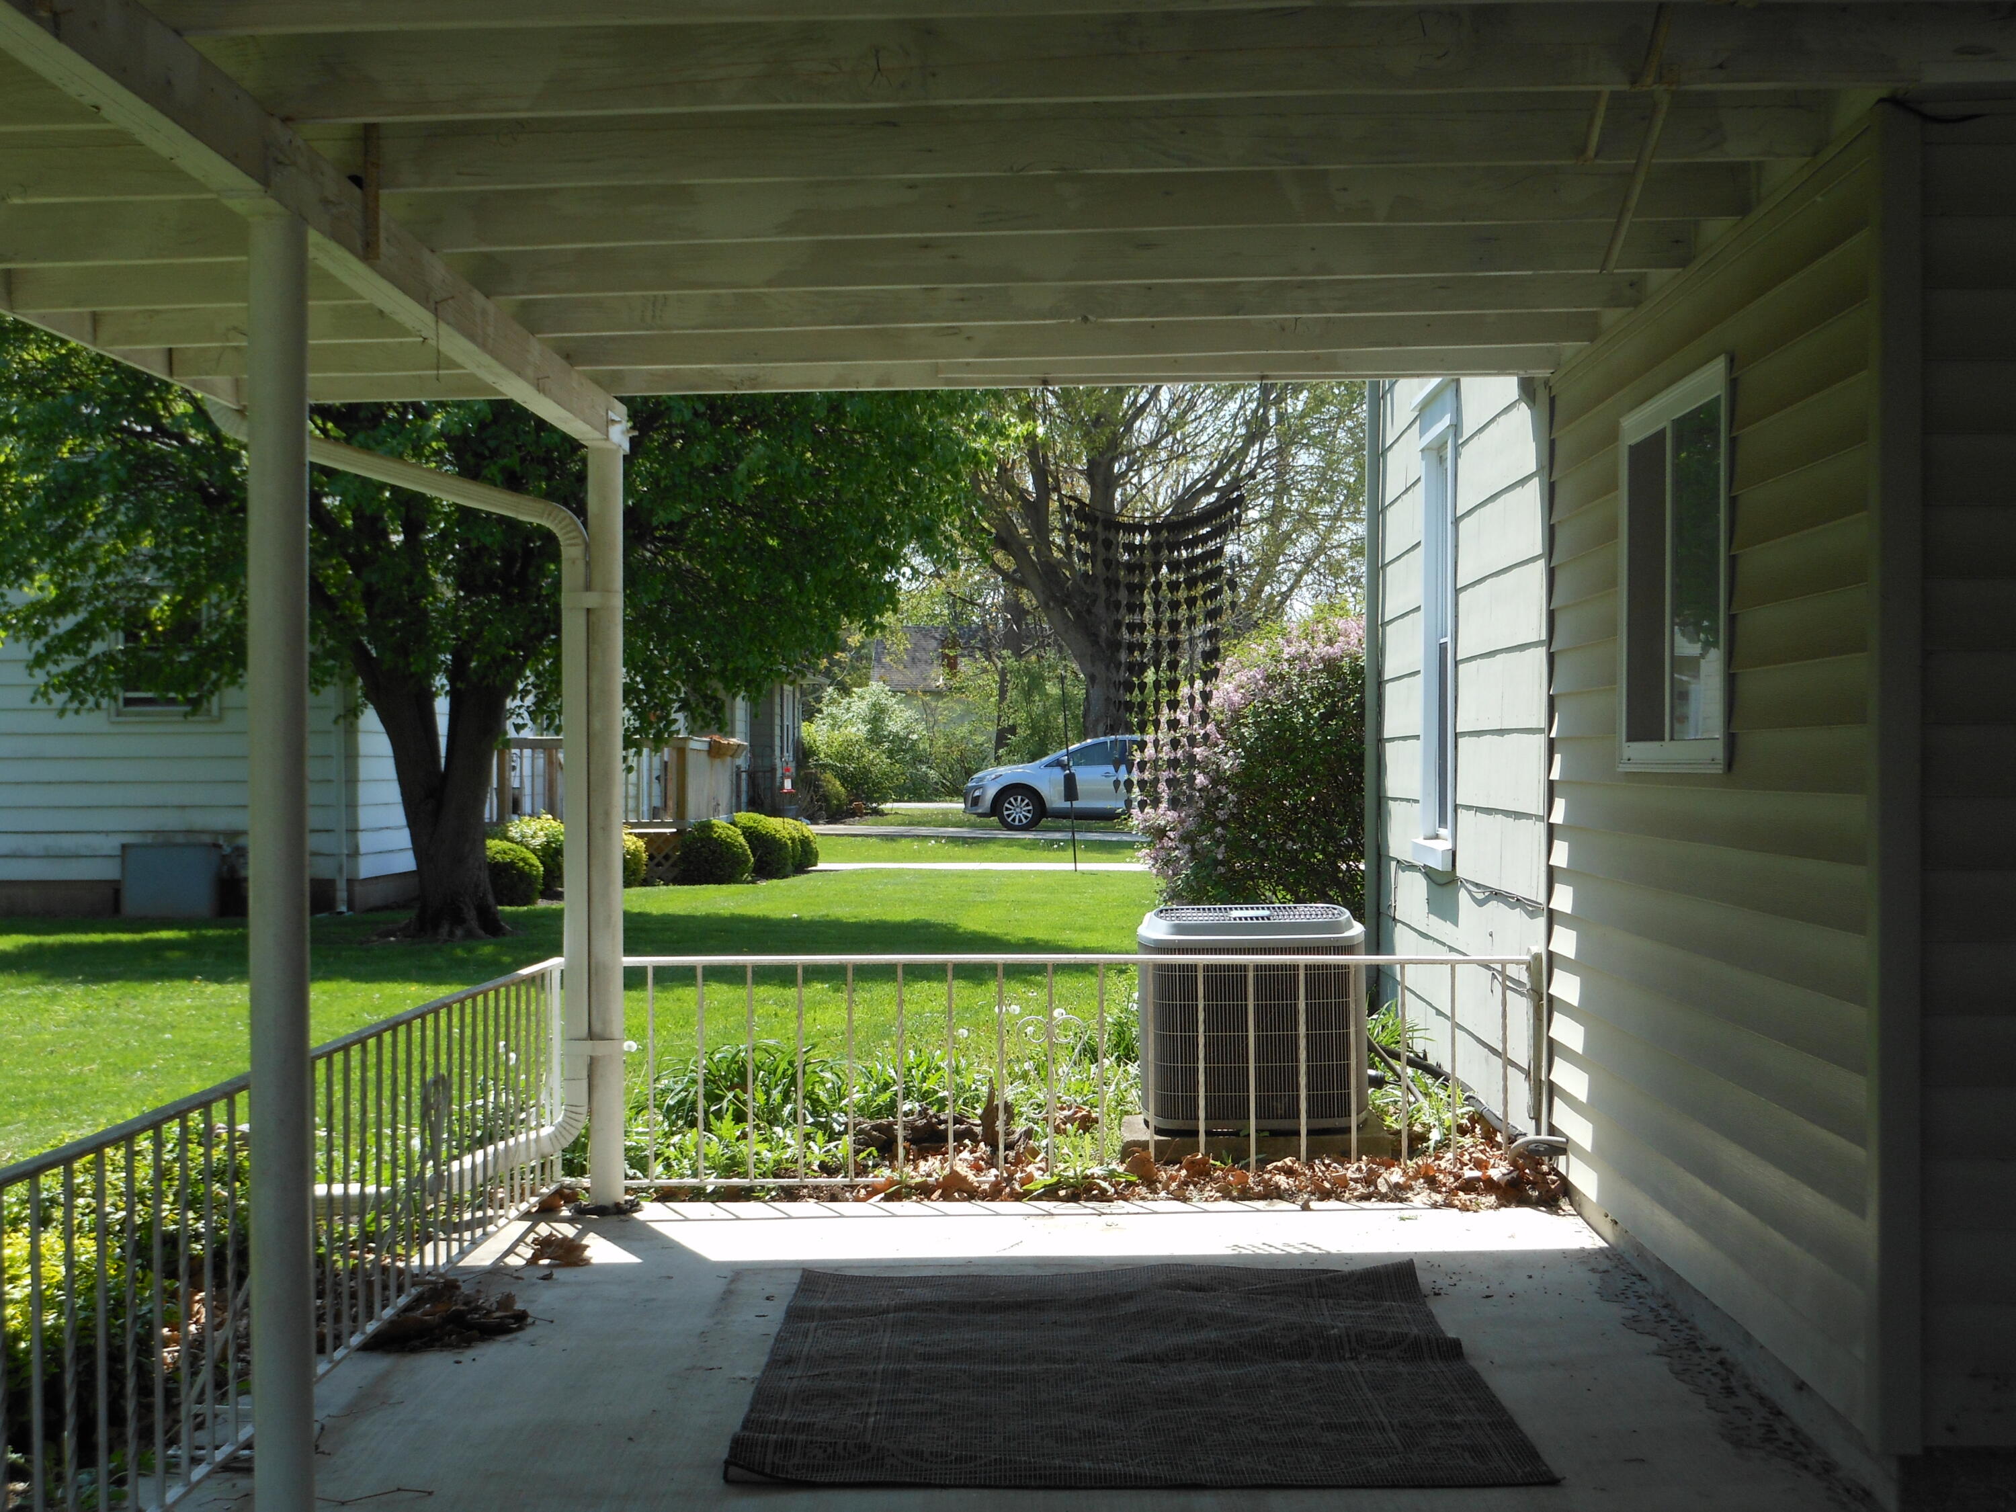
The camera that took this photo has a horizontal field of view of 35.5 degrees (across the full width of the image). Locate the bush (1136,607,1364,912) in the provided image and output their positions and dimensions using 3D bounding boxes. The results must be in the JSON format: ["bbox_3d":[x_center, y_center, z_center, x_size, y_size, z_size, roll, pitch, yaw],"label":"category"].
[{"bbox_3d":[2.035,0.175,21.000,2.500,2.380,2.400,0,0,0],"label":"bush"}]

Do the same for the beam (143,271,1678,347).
[{"bbox_3d":[-0.342,-1.135,7.679,3.740,0.180,0.042,-1,0,1],"label":"beam"}]

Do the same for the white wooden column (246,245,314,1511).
[{"bbox_3d":[-1.231,0.195,5.330,0.104,2.190,0.104,0,0,1],"label":"white wooden column"}]

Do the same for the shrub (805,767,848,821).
[{"bbox_3d":[-3.571,0.761,62.000,0.850,1.020,0.850,0,0,0],"label":"shrub"}]

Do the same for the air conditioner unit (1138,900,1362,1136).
[{"bbox_3d":[0.835,0.886,10.850,0.770,0.740,0.770,0,0,1],"label":"air conditioner unit"}]

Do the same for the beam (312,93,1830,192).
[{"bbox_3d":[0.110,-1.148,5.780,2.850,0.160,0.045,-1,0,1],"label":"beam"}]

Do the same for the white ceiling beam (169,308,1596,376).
[{"bbox_3d":[-0.334,-1.137,8.319,3.740,0.180,0.042,-1,0,1],"label":"white ceiling beam"}]

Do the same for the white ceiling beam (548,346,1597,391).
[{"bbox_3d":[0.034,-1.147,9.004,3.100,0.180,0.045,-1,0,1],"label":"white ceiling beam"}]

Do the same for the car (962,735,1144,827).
[{"bbox_3d":[1.560,0.478,55.300,4.680,1.650,1.870,0,0,0],"label":"car"}]

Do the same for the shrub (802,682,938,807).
[{"bbox_3d":[-3.199,-0.238,73.000,3.100,2.900,3.000,0,0,0],"label":"shrub"}]

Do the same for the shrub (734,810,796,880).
[{"bbox_3d":[-2.730,0.985,34.900,0.740,0.760,0.740,0,0,1],"label":"shrub"}]

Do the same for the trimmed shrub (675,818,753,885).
[{"bbox_3d":[-3.025,0.979,32.300,0.790,0.680,0.780,0,0,0],"label":"trimmed shrub"}]

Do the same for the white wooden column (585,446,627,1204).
[{"bbox_3d":[-1.158,0.200,9.050,0.104,2.180,0.104,0,0,1],"label":"white wooden column"}]

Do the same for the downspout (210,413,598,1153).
[{"bbox_3d":[-1.720,0.100,9.000,1.040,2.200,0.280,0,0,1],"label":"downspout"}]

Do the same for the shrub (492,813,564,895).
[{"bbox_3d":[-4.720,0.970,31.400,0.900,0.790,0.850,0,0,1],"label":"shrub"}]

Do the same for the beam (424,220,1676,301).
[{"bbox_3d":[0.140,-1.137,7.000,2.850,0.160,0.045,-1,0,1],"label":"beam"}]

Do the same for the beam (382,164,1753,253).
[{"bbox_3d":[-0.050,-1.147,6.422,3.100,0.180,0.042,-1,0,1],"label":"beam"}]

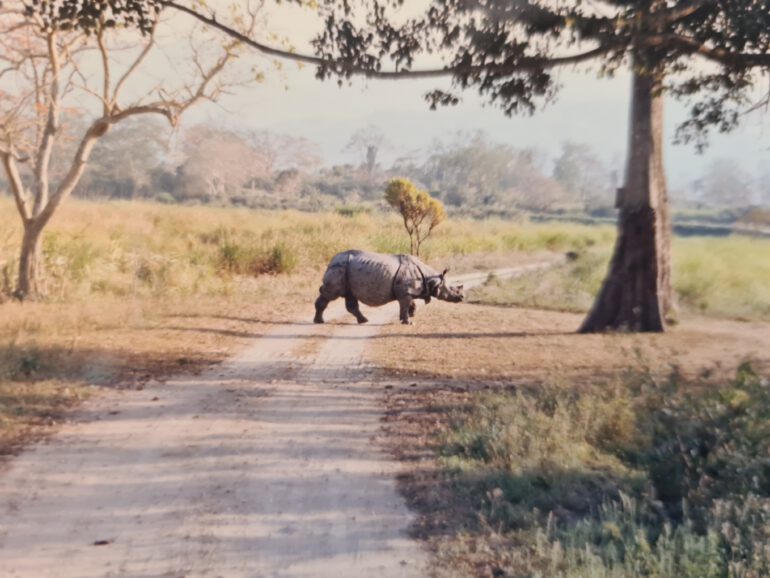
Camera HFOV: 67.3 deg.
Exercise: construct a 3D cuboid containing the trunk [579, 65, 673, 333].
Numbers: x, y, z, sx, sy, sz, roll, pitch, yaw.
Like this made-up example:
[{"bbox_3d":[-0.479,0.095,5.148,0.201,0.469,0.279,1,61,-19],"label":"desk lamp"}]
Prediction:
[{"bbox_3d":[5.616,-2.090,13.113,2.050,5.950,1.900,1,7,0],"label":"trunk"}]

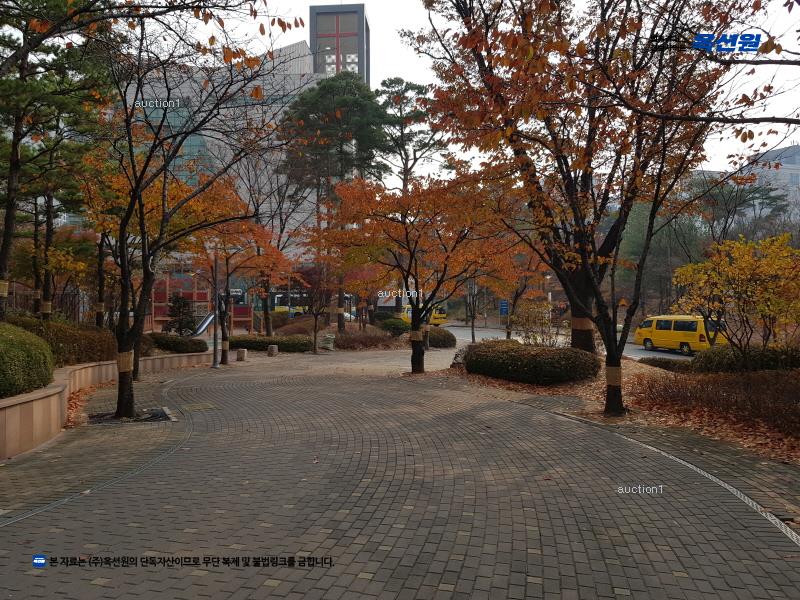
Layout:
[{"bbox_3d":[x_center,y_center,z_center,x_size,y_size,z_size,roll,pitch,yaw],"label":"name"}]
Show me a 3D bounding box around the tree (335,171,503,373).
[{"bbox_3d":[0.571,-0.776,17.600,4.900,5.800,4.800,0,-2,0],"label":"tree"}]

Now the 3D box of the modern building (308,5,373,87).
[{"bbox_3d":[-8.300,-19.000,85.000,7.400,42.500,7.300,0,-2,4],"label":"modern building"}]

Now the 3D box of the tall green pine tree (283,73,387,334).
[{"bbox_3d":[-3.815,-5.737,35.000,6.300,15.300,6.100,0,-2,0],"label":"tall green pine tree"}]

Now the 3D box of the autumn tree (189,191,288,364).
[{"bbox_3d":[-5.800,-0.810,21.600,3.500,6.100,3.500,0,-2,0],"label":"autumn tree"}]

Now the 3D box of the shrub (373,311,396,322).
[{"bbox_3d":[-1.200,1.350,47.000,2.000,1.050,1.700,0,-2,0],"label":"shrub"}]

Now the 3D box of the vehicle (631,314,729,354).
[{"bbox_3d":[15.450,1.820,33.400,1.860,1.980,4.900,1,-2,-25],"label":"vehicle"}]

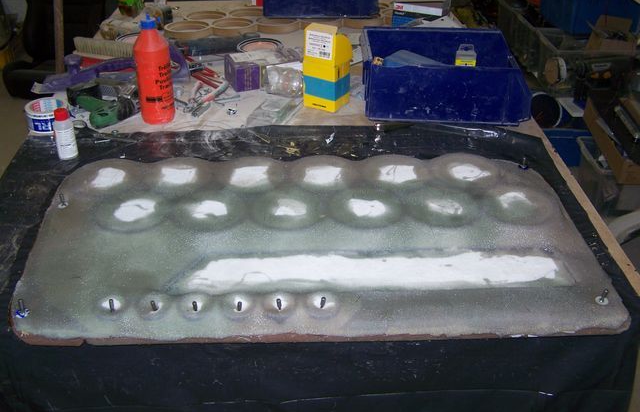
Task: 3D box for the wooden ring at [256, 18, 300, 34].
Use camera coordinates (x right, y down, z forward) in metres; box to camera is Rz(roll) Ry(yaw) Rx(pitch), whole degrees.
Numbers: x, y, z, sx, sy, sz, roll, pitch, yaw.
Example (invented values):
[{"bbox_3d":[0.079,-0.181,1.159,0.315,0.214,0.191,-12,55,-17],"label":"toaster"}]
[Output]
[{"bbox_3d":[-0.137,-0.599,2.309,0.145,0.023,0.145,0,32,0],"label":"wooden ring"}]

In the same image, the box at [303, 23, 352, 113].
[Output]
[{"bbox_3d":[0.019,-0.343,1.726,0.086,0.200,0.075,16,35,24],"label":"box"}]

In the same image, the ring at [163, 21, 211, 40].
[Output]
[{"bbox_3d":[-0.427,-0.565,2.254,0.145,0.023,0.145,0,32,0],"label":"ring"}]

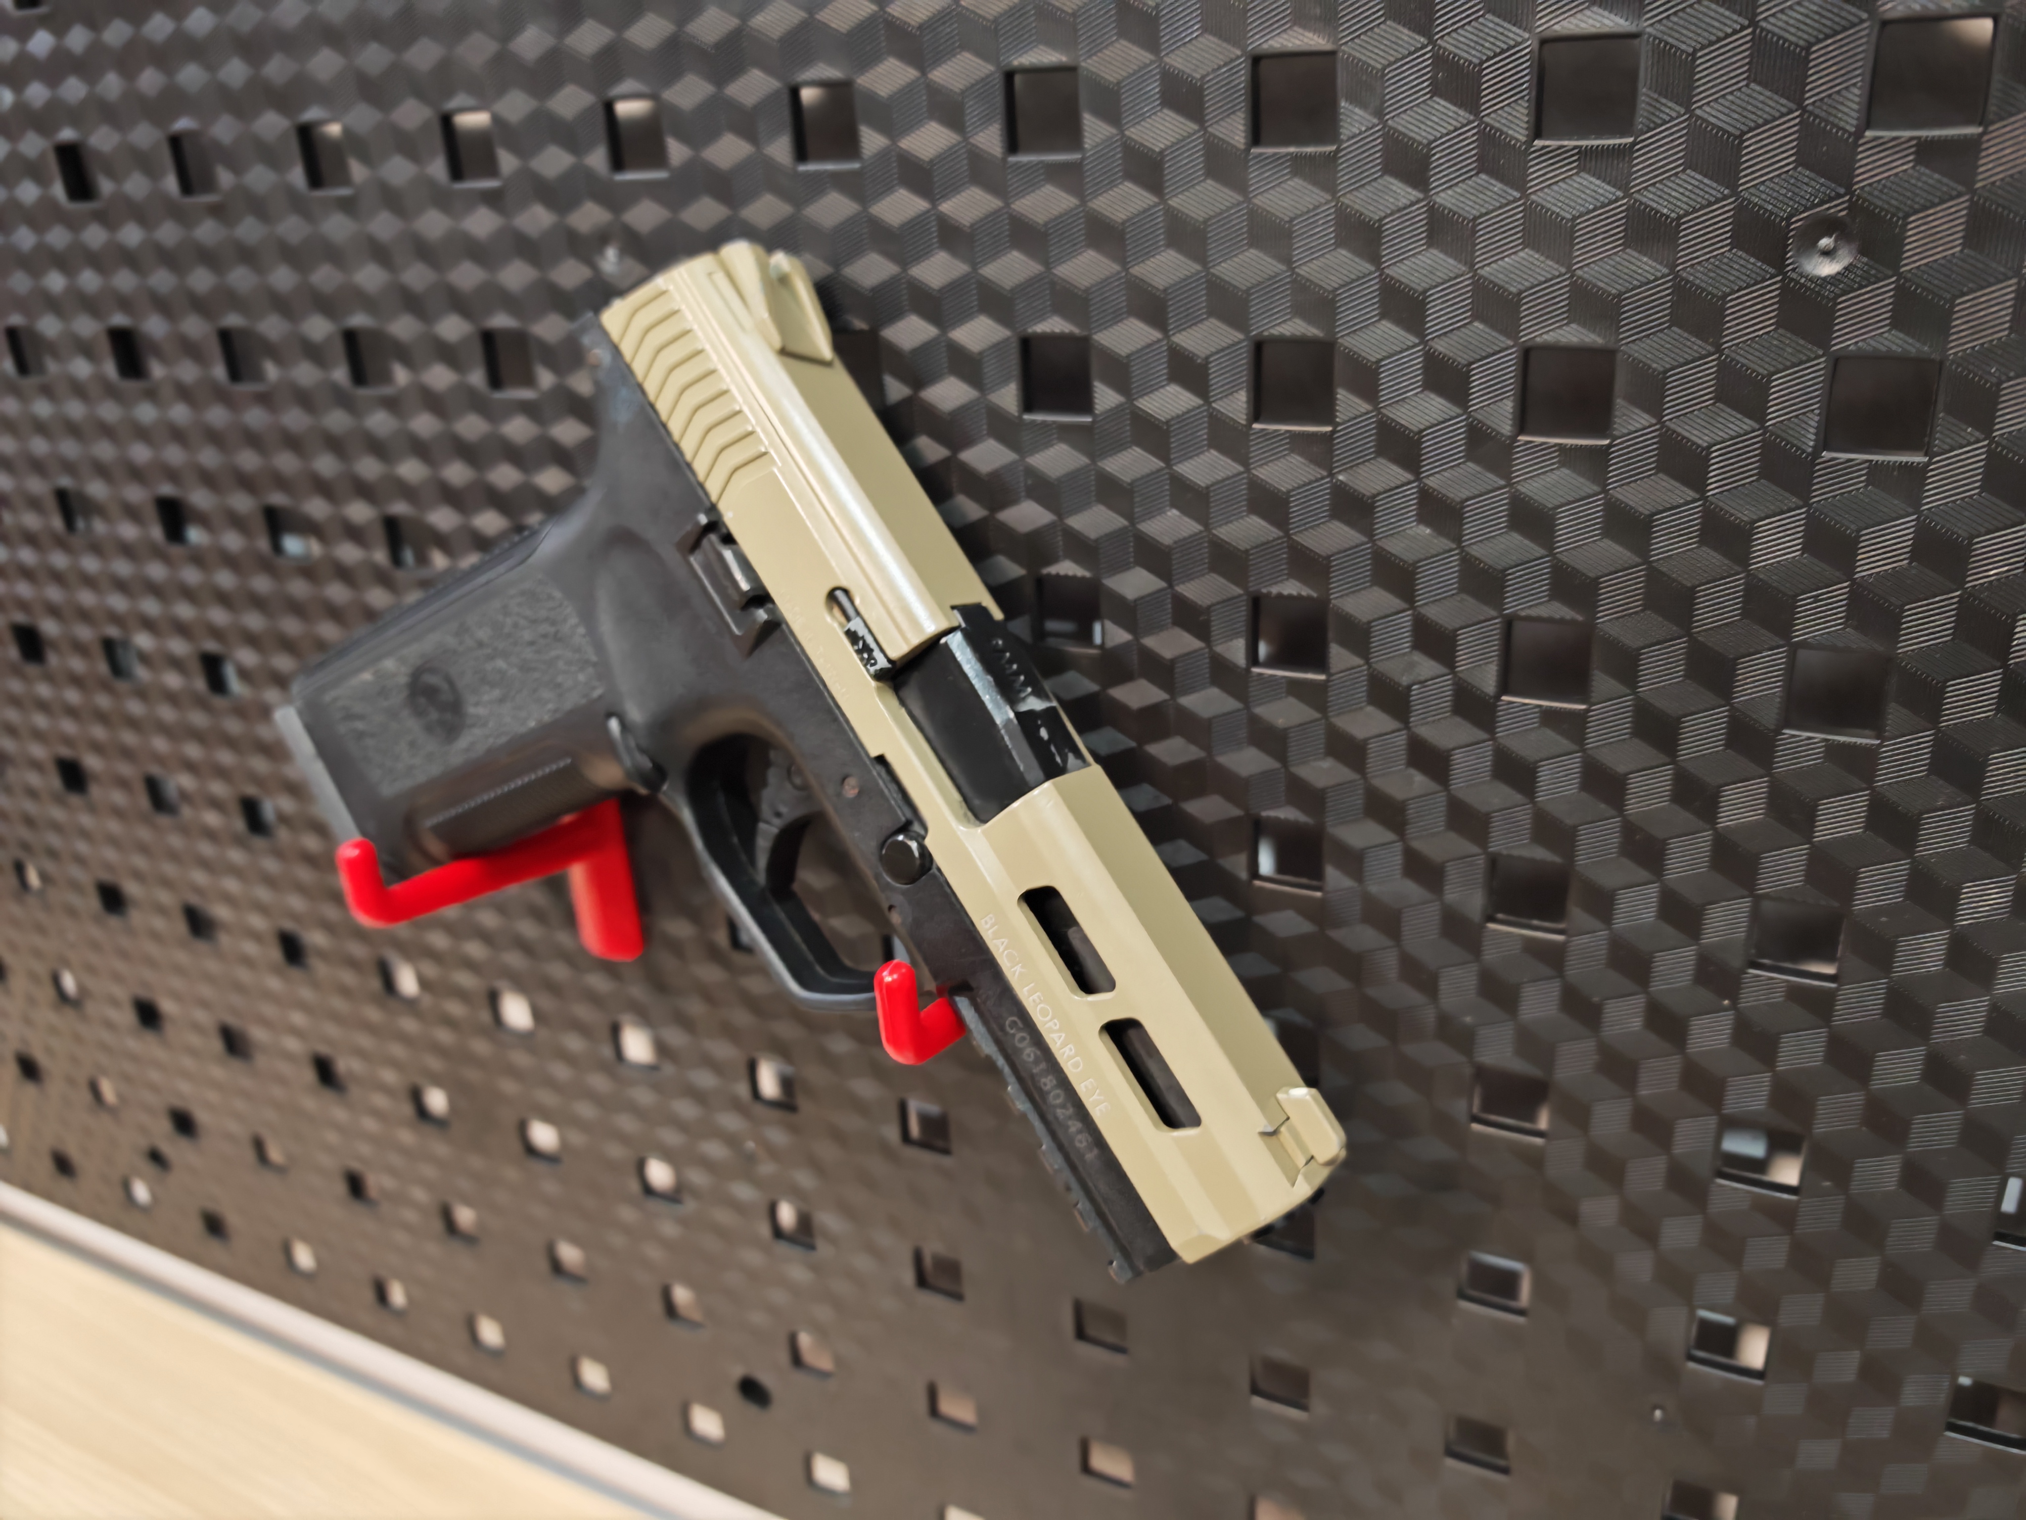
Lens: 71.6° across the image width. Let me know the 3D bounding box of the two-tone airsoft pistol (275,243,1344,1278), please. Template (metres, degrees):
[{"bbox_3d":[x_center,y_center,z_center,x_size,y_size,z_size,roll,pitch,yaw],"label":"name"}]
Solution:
[{"bbox_3d":[-0.046,0.020,0.252,0.137,0.185,0.033,-32,-2,22],"label":"two-tone airsoft pistol"}]

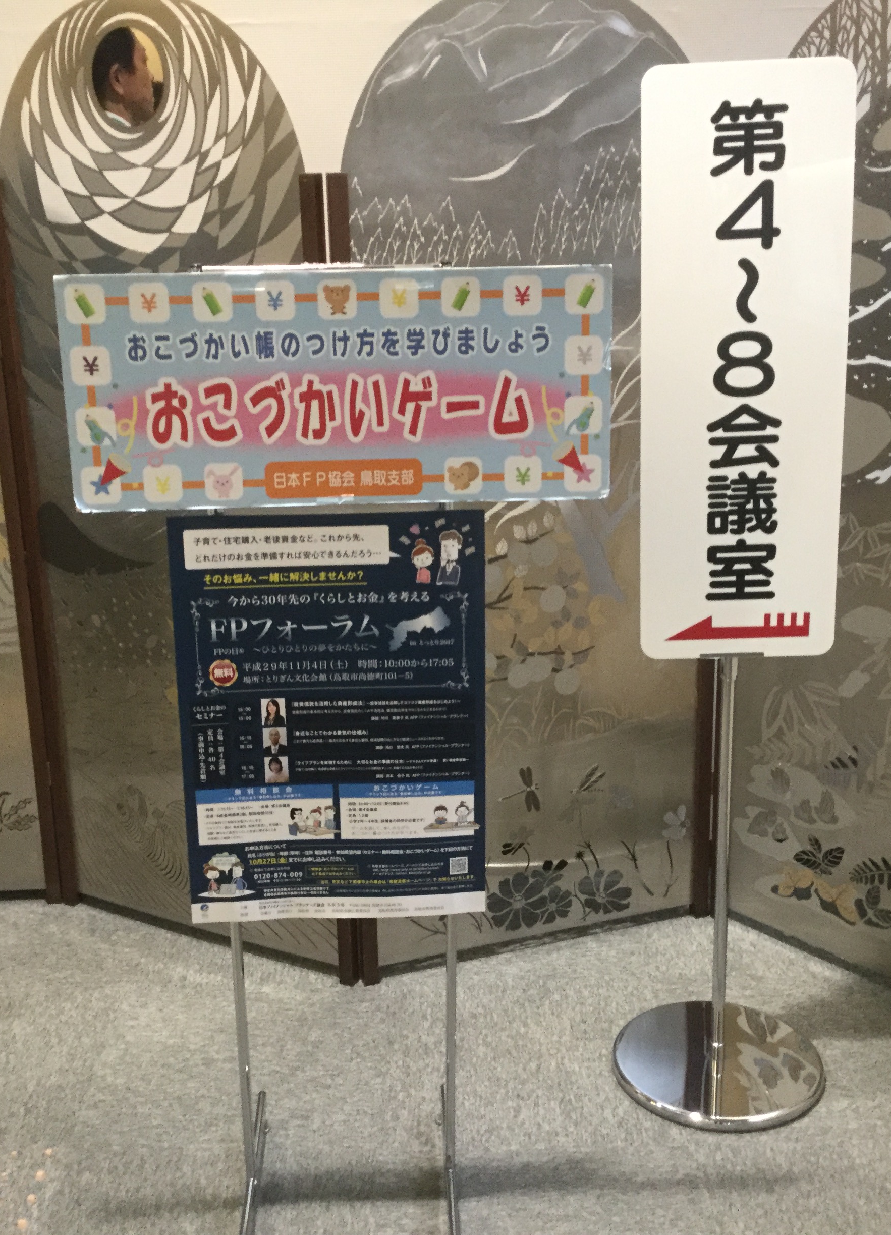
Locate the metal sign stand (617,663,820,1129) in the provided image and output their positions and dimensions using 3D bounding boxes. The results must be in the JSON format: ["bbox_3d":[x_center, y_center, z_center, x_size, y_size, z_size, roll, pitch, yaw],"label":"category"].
[{"bbox_3d":[0.456,0.416,2.419,0.354,0.745,0.354,-1,17,0],"label":"metal sign stand"}]

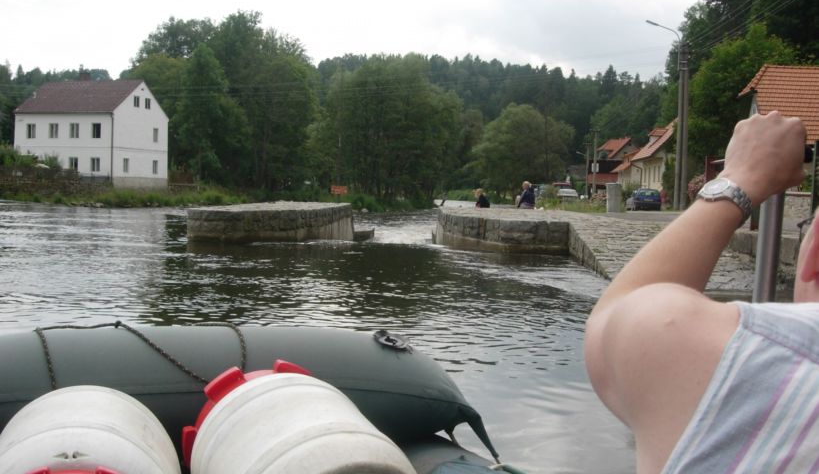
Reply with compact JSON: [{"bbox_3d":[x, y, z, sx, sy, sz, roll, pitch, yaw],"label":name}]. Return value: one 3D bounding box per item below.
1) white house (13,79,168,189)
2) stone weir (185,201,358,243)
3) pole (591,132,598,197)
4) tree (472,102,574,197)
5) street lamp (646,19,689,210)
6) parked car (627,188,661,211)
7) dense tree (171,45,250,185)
[{"bbox_3d":[-29.986,-9.724,85.588,10.320,10.490,9.980,2,3,13],"label":"white house"},{"bbox_3d":[-3.493,-0.374,23.214,3.900,0.900,3.300,0,3,-25],"label":"stone weir"},{"bbox_3d":[21.605,-8.320,104.693,1.050,8.130,0.350,1,3,0],"label":"pole"},{"bbox_3d":[11.292,-8.759,91.665,10.400,9.850,10.000,1,3,0],"label":"tree"},{"bbox_3d":[14.822,-6.957,51.701,2.430,10.820,0.600,1,3,0],"label":"street lamp"},{"bbox_3d":[15.070,-2.425,57.936,1.670,1.420,4.000,1,3,7],"label":"parked car"},{"bbox_3d":[-19.886,-11.873,89.537,8.000,14.470,7.800,1,3,0],"label":"dense tree"}]

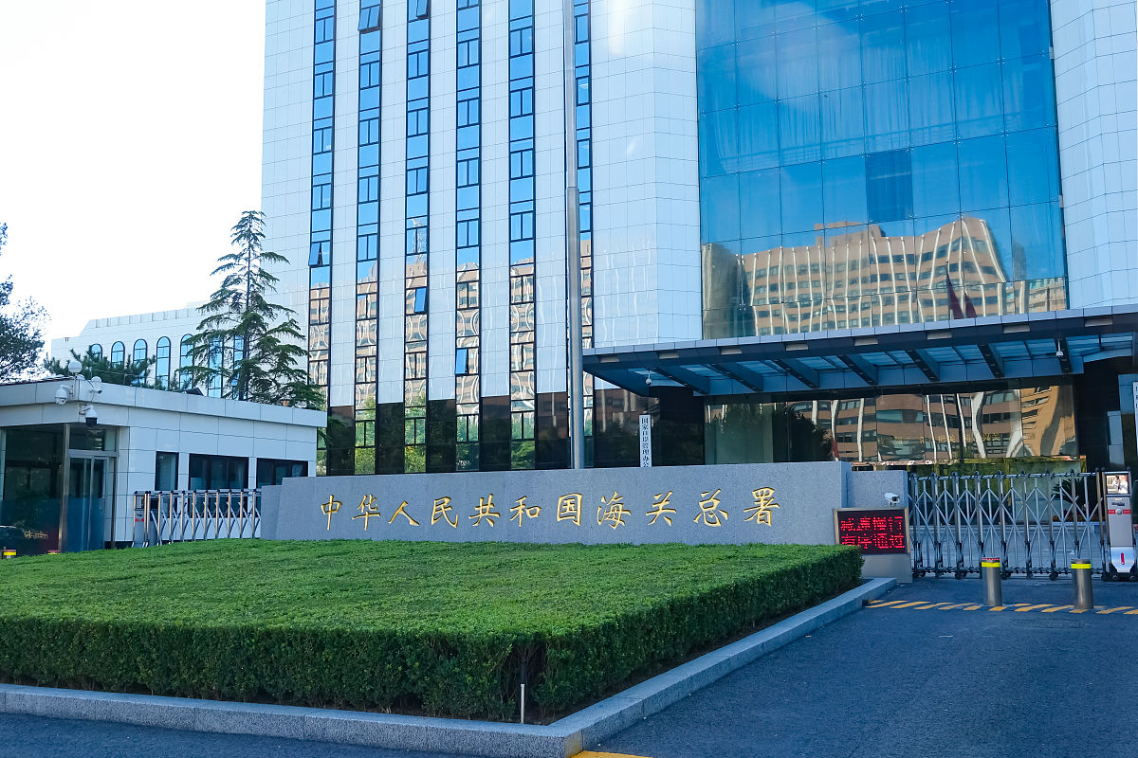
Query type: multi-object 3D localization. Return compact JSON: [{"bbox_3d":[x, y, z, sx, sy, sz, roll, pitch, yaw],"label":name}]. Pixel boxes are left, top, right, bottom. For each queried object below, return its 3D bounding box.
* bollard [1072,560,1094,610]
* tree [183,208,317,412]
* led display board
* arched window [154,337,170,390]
[{"bbox_3d":[6.058,2.427,12.300,0.225,0.580,0.225,-4,-7,26],"label":"bollard"},{"bbox_3d":[-13.741,-0.364,44.332,6.600,13.844,6.400,-4,-7,26],"label":"tree"},{"bbox_3d":[4.582,2.310,15.849,1.080,0.730,0.200,-2,-7,11],"label":"led display board"},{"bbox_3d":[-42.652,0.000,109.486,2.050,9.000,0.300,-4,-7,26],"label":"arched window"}]

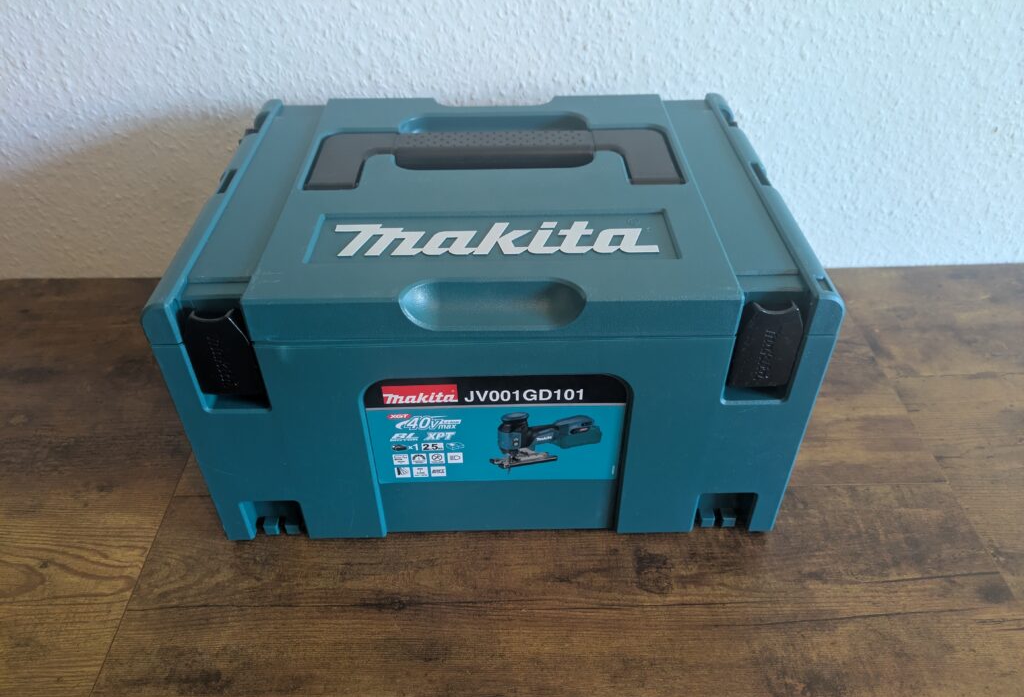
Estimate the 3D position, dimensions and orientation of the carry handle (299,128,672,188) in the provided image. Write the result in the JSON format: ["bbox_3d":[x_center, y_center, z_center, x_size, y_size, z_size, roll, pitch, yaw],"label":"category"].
[{"bbox_3d":[-0.012,-0.133,0.549,0.262,0.021,0.093,-1,40,-1],"label":"carry handle"}]

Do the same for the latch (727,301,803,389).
[{"bbox_3d":[0.150,-0.005,0.442,0.037,0.063,0.015,-1,40,-1],"label":"latch"}]

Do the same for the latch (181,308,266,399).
[{"bbox_3d":[-0.171,0.000,0.440,0.037,0.063,0.015,-1,40,-1],"label":"latch"}]

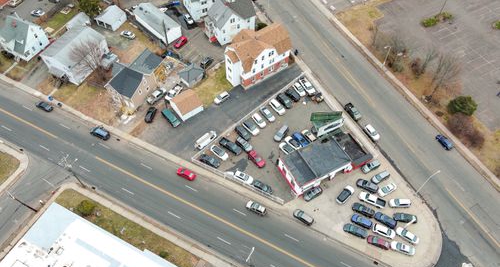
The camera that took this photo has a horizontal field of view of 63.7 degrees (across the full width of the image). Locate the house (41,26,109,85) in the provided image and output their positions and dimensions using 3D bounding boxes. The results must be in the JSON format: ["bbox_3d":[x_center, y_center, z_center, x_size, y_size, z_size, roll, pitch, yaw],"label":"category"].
[{"bbox_3d":[-49.105,-22.440,112.351,11.200,7.900,14.400,22,59,15],"label":"house"}]

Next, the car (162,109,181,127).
[{"bbox_3d":[-20.175,-4.027,102.427,1.920,1.800,5.250,-37,63,-23],"label":"car"}]

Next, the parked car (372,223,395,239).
[{"bbox_3d":[28.570,20.801,85.510,4.500,1.600,1.800,19,57,12],"label":"parked car"}]

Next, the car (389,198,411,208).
[{"bbox_3d":[33.151,15.467,89.224,4.550,1.620,1.780,2,55,1],"label":"car"}]

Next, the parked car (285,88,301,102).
[{"bbox_3d":[11.466,-10.375,107.689,1.870,1.720,4.600,-28,61,-17],"label":"parked car"}]

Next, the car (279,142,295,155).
[{"bbox_3d":[8.883,3.896,95.903,4.650,1.500,1.820,38,65,21],"label":"car"}]

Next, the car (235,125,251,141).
[{"bbox_3d":[-1.799,-0.173,99.233,1.838,1.650,4.692,-36,62,-23],"label":"car"}]

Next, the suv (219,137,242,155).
[{"bbox_3d":[-4.761,2.925,96.396,5.800,1.850,2.000,32,63,19],"label":"suv"}]

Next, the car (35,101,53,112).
[{"bbox_3d":[-52.932,-7.058,103.700,4.590,1.450,1.818,20,57,13],"label":"car"}]

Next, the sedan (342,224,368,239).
[{"bbox_3d":[22.264,20.537,84.801,4.947,1.450,1.838,21,57,14],"label":"sedan"}]

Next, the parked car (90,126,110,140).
[{"bbox_3d":[-36.765,-0.034,98.559,4.900,1.700,1.900,19,60,12],"label":"parked car"}]

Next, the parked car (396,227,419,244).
[{"bbox_3d":[33.074,21.402,84.689,4.750,1.450,1.820,28,62,17],"label":"parked car"}]

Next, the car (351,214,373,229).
[{"bbox_3d":[24.196,18.810,86.978,4.400,1.430,1.750,24,59,16],"label":"car"}]

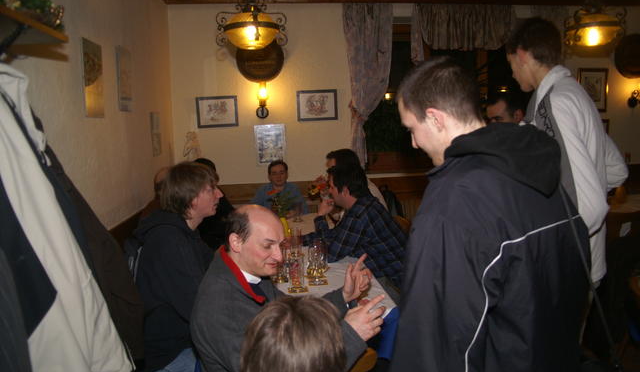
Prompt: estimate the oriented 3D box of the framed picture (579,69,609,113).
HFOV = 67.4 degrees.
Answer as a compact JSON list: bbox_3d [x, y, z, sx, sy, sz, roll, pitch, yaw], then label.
[{"bbox_3d":[2.671,-0.934,4.689,0.315,0.419,0.025,-2,8,-5],"label":"framed picture"}]

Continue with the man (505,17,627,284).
[{"bbox_3d":[0.974,0.312,1.893,0.440,1.860,0.490,4,10,37],"label":"man"}]

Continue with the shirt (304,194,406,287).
[{"bbox_3d":[0.233,0.354,2.714,0.560,0.600,0.500,0,8,9],"label":"shirt"}]

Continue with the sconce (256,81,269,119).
[{"bbox_3d":[-0.515,-0.777,4.334,0.118,0.335,0.140,-2,8,-5],"label":"sconce"}]

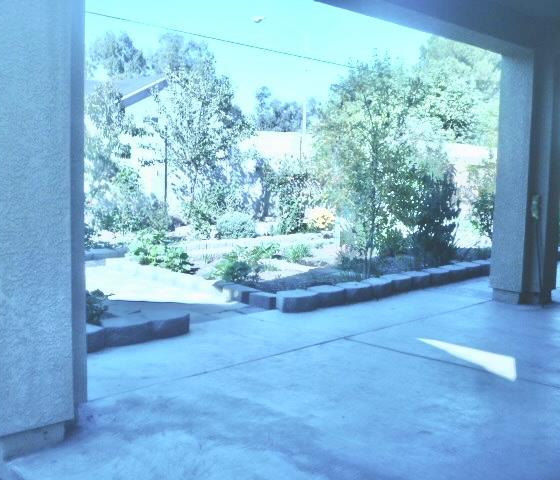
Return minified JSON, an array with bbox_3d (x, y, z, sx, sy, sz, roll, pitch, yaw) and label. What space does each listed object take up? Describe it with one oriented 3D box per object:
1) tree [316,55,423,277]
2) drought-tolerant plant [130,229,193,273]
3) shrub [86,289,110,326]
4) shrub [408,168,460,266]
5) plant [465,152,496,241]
[{"bbox_3d":[1.127,-0.941,8.336,1.328,2.790,1.328,2,5,8],"label":"tree"},{"bbox_3d":[-1.447,0.128,7.900,0.750,0.450,0.700,0,5,0],"label":"drought-tolerant plant"},{"bbox_3d":[-1.304,0.475,4.550,0.270,0.270,0.270,0,5,0],"label":"shrub"},{"bbox_3d":[2.360,-0.396,9.881,0.821,1.504,0.739,3,5,13],"label":"shrub"},{"bbox_3d":[4.420,-0.940,13.916,0.884,1.869,0.796,3,5,18],"label":"plant"}]

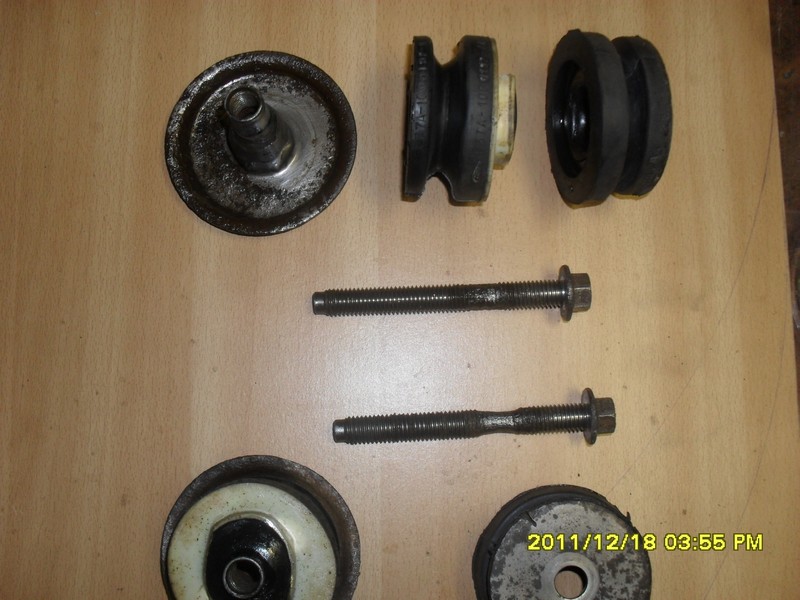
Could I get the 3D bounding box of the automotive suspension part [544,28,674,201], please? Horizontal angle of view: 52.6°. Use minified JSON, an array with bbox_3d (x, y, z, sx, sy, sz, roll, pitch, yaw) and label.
[{"bbox_3d":[0.084,-0.073,0.327,0.030,0.068,0.068,1,82,-6],"label":"automotive suspension part"}]

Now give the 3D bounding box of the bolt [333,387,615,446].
[{"bbox_3d":[0.030,0.051,0.335,0.117,0.024,0.024,-4,82,3],"label":"bolt"}]

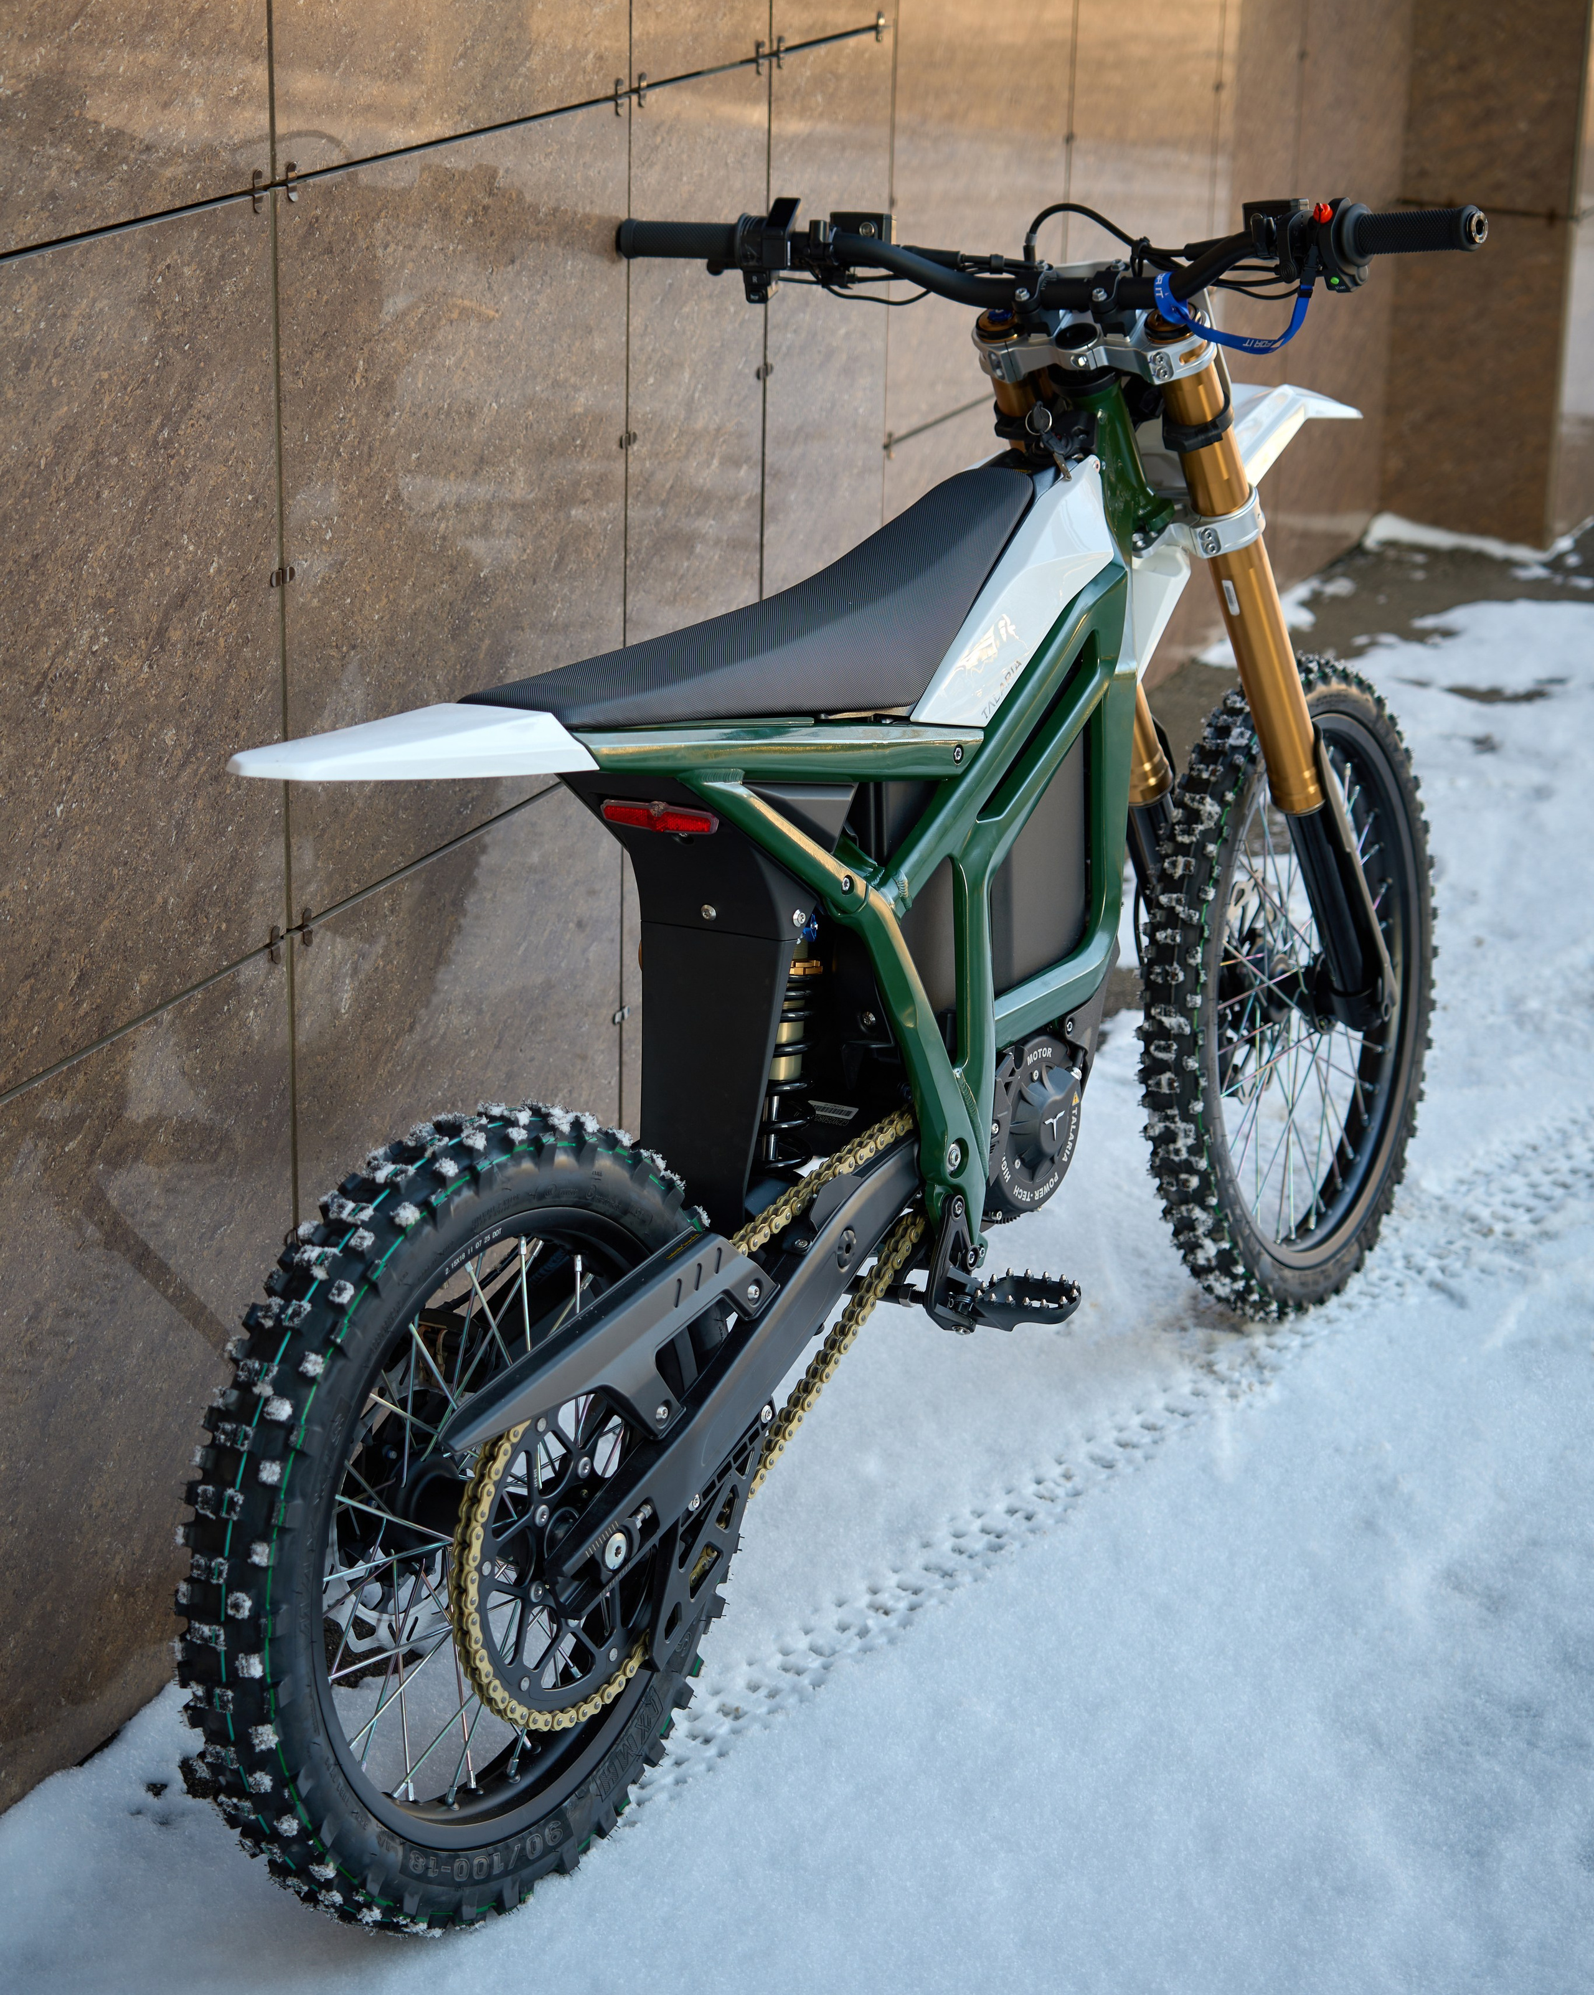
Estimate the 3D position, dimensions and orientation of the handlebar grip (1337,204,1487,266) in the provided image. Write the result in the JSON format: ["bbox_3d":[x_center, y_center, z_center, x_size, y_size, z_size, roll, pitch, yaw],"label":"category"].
[{"bbox_3d":[0.492,-0.610,3.131,0.124,0.039,0.039,5,19,33],"label":"handlebar grip"}]

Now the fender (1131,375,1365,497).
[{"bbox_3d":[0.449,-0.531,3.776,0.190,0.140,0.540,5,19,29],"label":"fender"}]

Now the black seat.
[{"bbox_3d":[-0.017,-0.287,3.085,0.185,0.150,0.720,9,21,33],"label":"black seat"}]

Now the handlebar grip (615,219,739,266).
[{"bbox_3d":[-0.107,-0.672,3.479,0.124,0.037,0.037,7,20,27],"label":"handlebar grip"}]

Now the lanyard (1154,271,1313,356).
[{"bbox_3d":[0.360,-0.575,3.305,0.150,0.080,0.055,5,19,29],"label":"lanyard"}]

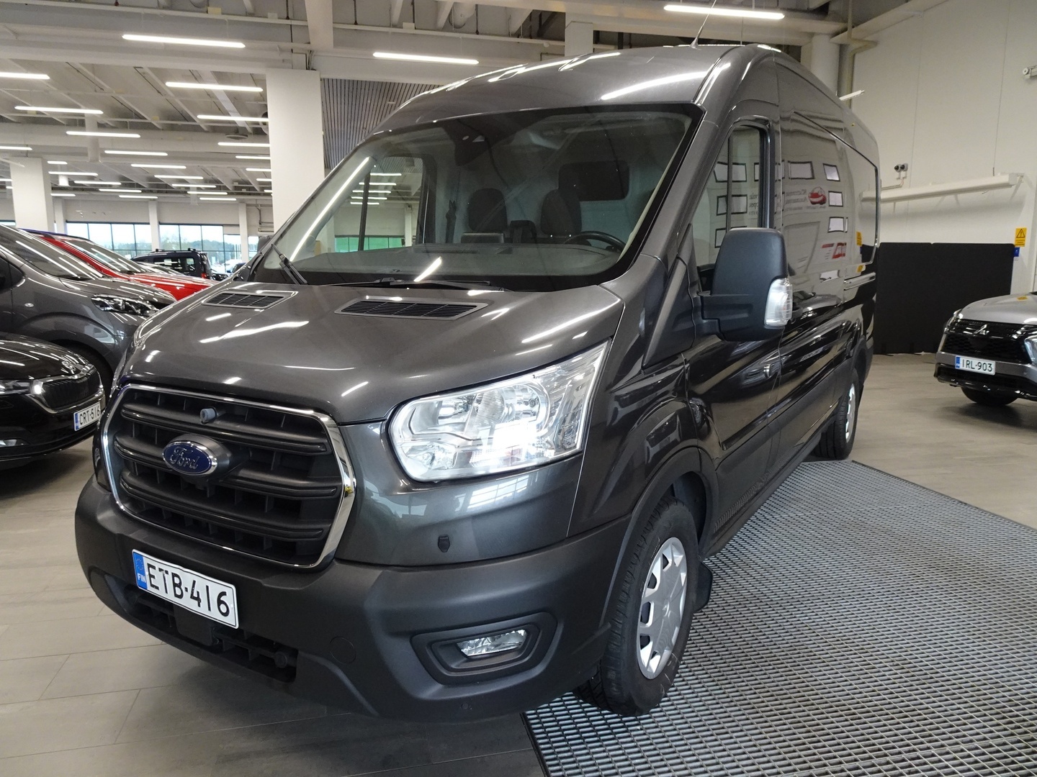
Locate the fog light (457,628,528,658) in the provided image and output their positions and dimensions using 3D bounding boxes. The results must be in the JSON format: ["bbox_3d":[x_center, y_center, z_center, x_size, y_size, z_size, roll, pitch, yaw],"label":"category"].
[{"bbox_3d":[-0.065,0.586,1.687,0.165,0.070,0.070,2,9,12],"label":"fog light"}]

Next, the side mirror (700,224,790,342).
[{"bbox_3d":[0.738,-0.338,2.330,0.275,0.360,0.185,6,11,32],"label":"side mirror"}]

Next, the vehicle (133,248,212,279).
[{"bbox_3d":[-11.800,-3.240,22.000,4.300,1.920,1.840,-2,10,-15],"label":"vehicle"}]

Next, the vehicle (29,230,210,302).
[{"bbox_3d":[-6.636,-1.125,9.649,4.900,1.910,1.920,-2,9,-14],"label":"vehicle"}]

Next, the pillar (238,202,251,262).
[{"bbox_3d":[-12.922,-6.379,34.118,0.310,4.530,0.320,-2,9,-14],"label":"pillar"}]

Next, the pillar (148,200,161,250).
[{"bbox_3d":[-16.699,-6.253,33.206,0.330,4.566,0.340,-2,9,-14],"label":"pillar"}]

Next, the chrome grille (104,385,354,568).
[{"bbox_3d":[-0.830,0.216,1.920,1.050,0.390,0.135,6,11,32],"label":"chrome grille"}]

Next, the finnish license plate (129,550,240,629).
[{"bbox_3d":[-0.878,0.518,1.881,0.442,0.118,0.012,6,12,32],"label":"finnish license plate"}]

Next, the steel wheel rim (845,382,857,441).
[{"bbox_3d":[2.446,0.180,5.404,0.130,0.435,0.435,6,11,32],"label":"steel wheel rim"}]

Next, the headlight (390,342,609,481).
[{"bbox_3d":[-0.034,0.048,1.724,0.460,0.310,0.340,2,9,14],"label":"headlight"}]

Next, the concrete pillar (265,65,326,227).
[{"bbox_3d":[-3.558,-2.762,11.767,0.810,4.475,0.620,-2,9,-14],"label":"concrete pillar"}]

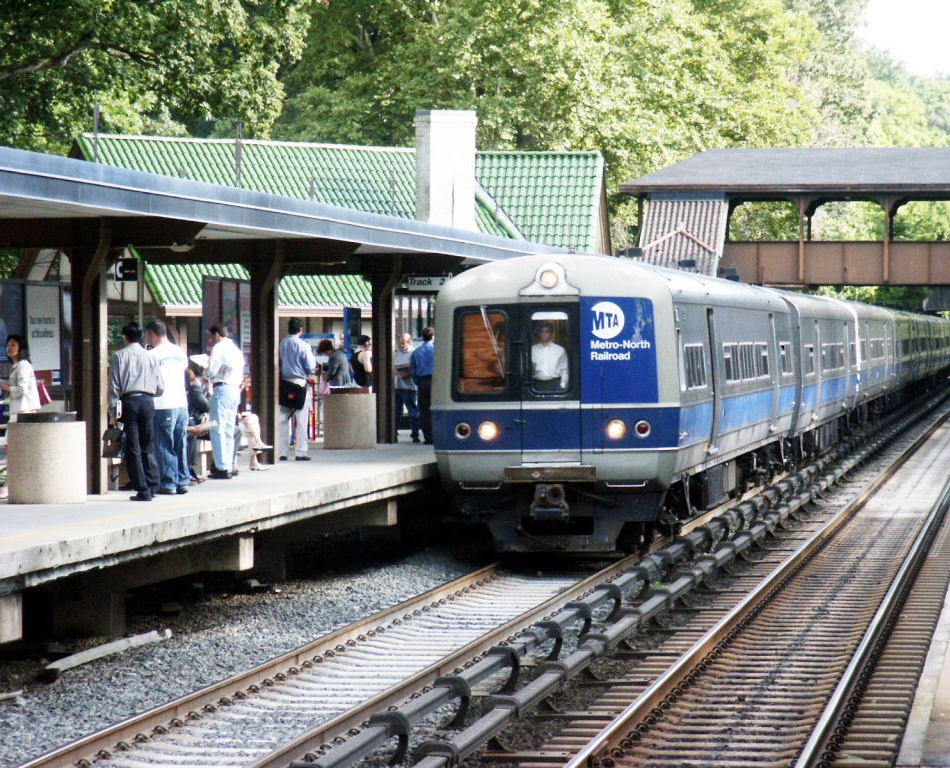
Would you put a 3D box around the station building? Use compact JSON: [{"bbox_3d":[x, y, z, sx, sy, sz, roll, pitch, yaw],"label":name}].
[{"bbox_3d":[-4.196,-2.481,102.024,15.000,7.200,7.800,-1,1,-44],"label":"station building"}]

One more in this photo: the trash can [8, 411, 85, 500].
[{"bbox_3d":[-4.195,0.721,39.472,0.775,0.880,0.775,0,1,0],"label":"trash can"}]

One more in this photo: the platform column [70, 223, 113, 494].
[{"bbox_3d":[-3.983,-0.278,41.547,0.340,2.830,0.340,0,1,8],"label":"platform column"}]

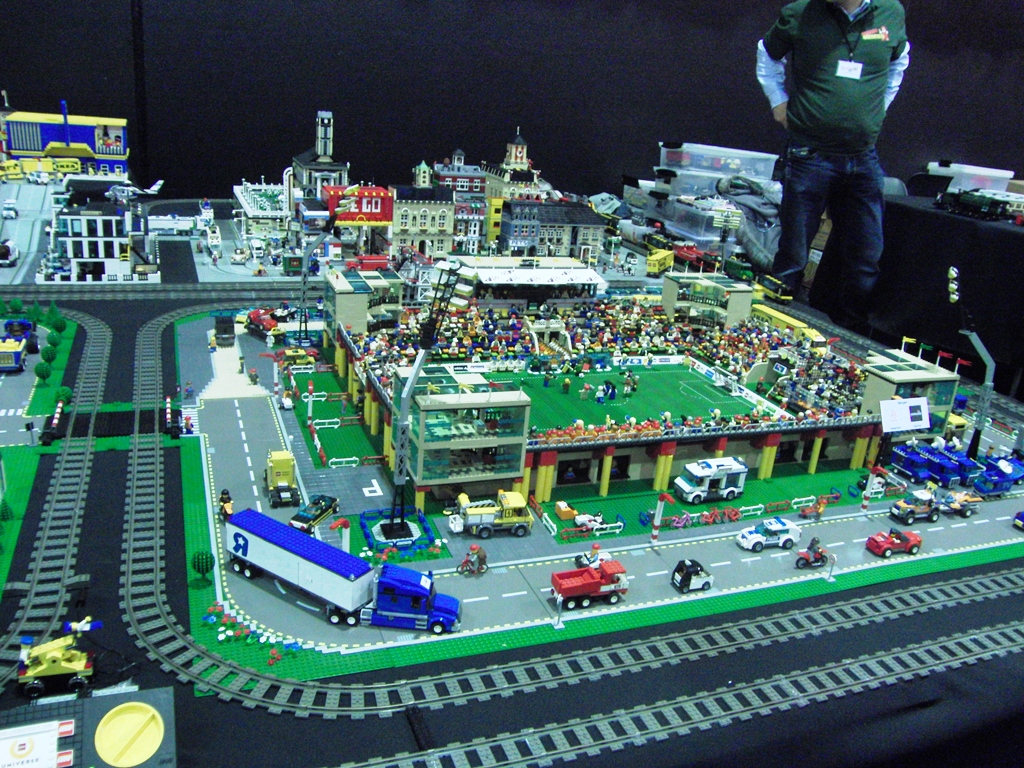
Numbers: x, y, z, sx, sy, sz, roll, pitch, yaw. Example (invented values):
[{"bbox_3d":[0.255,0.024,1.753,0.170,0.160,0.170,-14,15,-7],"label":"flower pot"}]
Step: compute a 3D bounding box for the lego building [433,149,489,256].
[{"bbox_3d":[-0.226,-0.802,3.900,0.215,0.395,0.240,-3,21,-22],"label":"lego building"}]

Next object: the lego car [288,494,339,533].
[{"bbox_3d":[-0.338,0.216,1.527,0.043,0.043,0.107,12,20,17],"label":"lego car"}]

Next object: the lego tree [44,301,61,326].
[{"bbox_3d":[-1.264,-0.198,2.444,0.035,0.065,0.035,-2,20,-22],"label":"lego tree"}]

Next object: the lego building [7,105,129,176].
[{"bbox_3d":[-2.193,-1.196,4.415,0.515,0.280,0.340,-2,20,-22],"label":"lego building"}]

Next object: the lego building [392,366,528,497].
[{"bbox_3d":[-0.103,0.075,1.652,0.203,0.174,0.200,-2,20,-22],"label":"lego building"}]

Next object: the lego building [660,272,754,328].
[{"bbox_3d":[0.590,-0.239,2.688,0.198,0.150,0.190,-3,21,-22],"label":"lego building"}]

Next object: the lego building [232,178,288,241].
[{"bbox_3d":[-1.097,-0.757,3.921,0.205,0.145,0.600,-3,21,-22],"label":"lego building"}]

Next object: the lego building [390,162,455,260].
[{"bbox_3d":[-0.384,-0.730,3.704,0.260,0.387,0.145,-2,20,-22],"label":"lego building"}]

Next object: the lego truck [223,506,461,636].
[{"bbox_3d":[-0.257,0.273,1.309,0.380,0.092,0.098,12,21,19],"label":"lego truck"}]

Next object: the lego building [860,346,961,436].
[{"bbox_3d":[0.867,0.027,2.037,0.206,0.152,0.197,-3,21,-22],"label":"lego building"}]

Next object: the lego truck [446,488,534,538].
[{"bbox_3d":[-0.039,0.228,1.552,0.148,0.068,0.056,0,21,-15],"label":"lego truck"}]

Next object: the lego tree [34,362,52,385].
[{"bbox_3d":[-1.059,-0.022,2.009,0.036,0.051,0.036,-2,20,-22],"label":"lego tree"}]

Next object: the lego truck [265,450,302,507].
[{"bbox_3d":[-0.417,0.160,1.606,0.050,0.085,0.122,-3,20,-23],"label":"lego truck"}]

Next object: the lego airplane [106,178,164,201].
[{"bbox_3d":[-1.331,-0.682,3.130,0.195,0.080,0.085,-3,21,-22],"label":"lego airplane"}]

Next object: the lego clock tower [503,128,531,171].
[{"bbox_3d":[0.021,-1.097,4.150,0.100,0.185,0.100,-3,21,-22],"label":"lego clock tower"}]

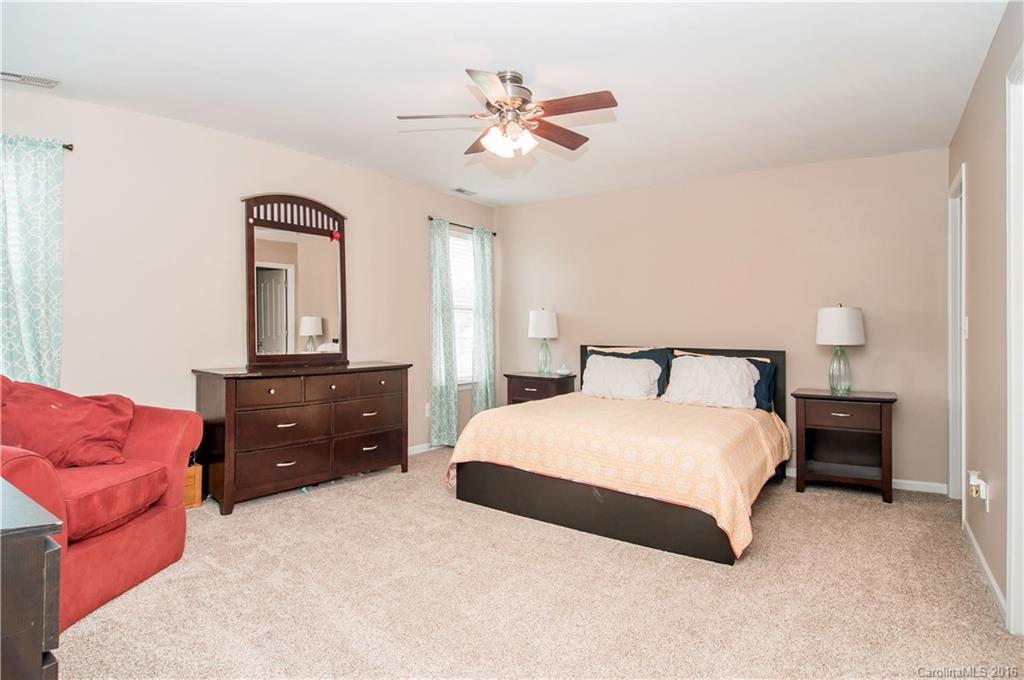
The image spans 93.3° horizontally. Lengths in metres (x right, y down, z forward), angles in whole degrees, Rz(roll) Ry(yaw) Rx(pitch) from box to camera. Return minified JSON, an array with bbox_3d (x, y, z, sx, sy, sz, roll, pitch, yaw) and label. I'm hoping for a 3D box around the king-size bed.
[{"bbox_3d":[0.915,0.597,3.672,1.880,1.030,1.950,0,1,36],"label":"king-size bed"}]

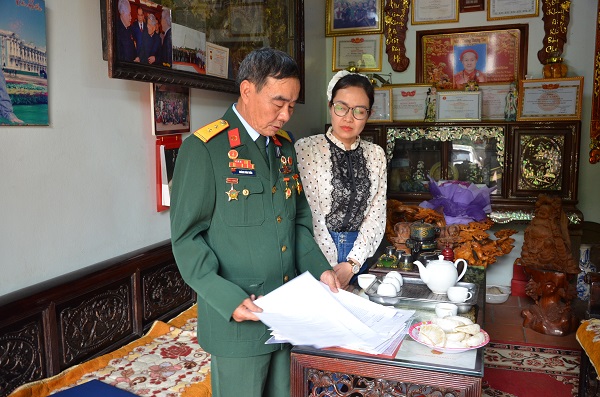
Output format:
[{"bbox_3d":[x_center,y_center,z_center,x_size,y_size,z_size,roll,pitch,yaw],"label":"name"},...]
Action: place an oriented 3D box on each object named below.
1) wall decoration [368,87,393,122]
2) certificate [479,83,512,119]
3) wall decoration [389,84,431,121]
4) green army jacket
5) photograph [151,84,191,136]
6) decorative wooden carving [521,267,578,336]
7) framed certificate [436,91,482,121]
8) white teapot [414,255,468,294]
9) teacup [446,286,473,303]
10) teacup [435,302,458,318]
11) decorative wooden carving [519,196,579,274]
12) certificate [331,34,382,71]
[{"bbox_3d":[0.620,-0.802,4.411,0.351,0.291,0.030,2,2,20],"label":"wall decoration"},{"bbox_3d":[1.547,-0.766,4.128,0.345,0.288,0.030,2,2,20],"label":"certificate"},{"bbox_3d":[0.921,-0.806,4.354,0.434,0.308,0.030,2,2,20],"label":"wall decoration"},{"bbox_3d":[-0.149,0.090,1.490,0.340,0.720,0.470,6,10,43],"label":"green army jacket"},{"bbox_3d":[-0.621,-0.436,2.471,0.030,0.255,0.290,2,8,20],"label":"photograph"},{"bbox_3d":[1.718,0.680,3.546,0.387,0.406,0.320,3,8,27],"label":"decorative wooden carving"},{"bbox_3d":[1.276,-0.736,4.125,0.349,0.237,0.030,2,2,20],"label":"framed certificate"},{"bbox_3d":[0.488,0.258,1.789,0.190,0.137,0.118,1,8,15],"label":"white teapot"},{"bbox_3d":[0.520,0.320,1.687,0.082,0.041,0.066,2,8,17],"label":"teacup"},{"bbox_3d":[0.454,0.344,1.592,0.068,0.042,0.084,0,7,3],"label":"teacup"},{"bbox_3d":[1.693,0.236,3.495,0.355,0.530,0.260,5,9,37],"label":"decorative wooden carving"},{"bbox_3d":[0.521,-1.321,4.700,0.467,0.337,0.030,2,8,20],"label":"certificate"}]

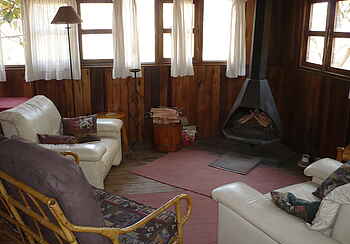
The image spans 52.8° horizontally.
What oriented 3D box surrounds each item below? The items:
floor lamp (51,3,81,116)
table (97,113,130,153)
[{"bbox_3d":[-1.220,-0.448,4.215,0.375,1.774,0.375,-2,15,-8],"label":"floor lamp"},{"bbox_3d":[-0.810,0.165,4.451,0.410,0.470,0.340,-2,15,-8],"label":"table"}]

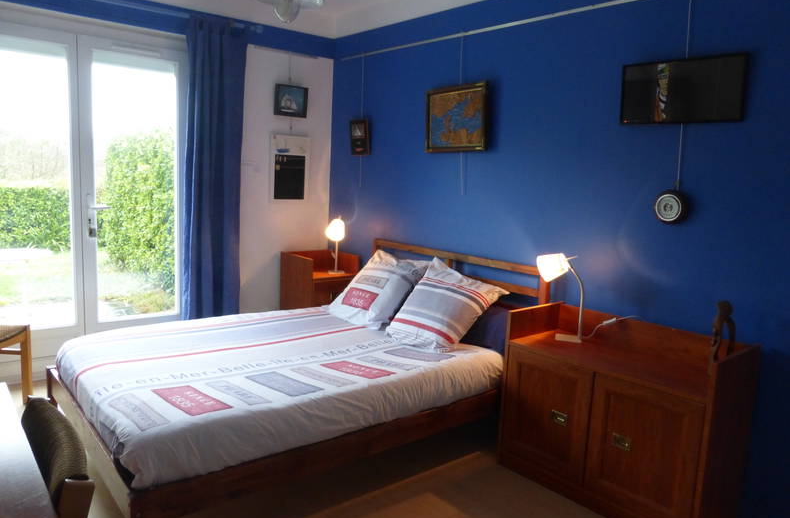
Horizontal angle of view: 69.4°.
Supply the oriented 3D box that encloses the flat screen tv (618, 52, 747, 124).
[{"bbox_3d":[1.223,-0.712,2.442,0.035,0.261,0.517,-4,11,-40],"label":"flat screen tv"}]

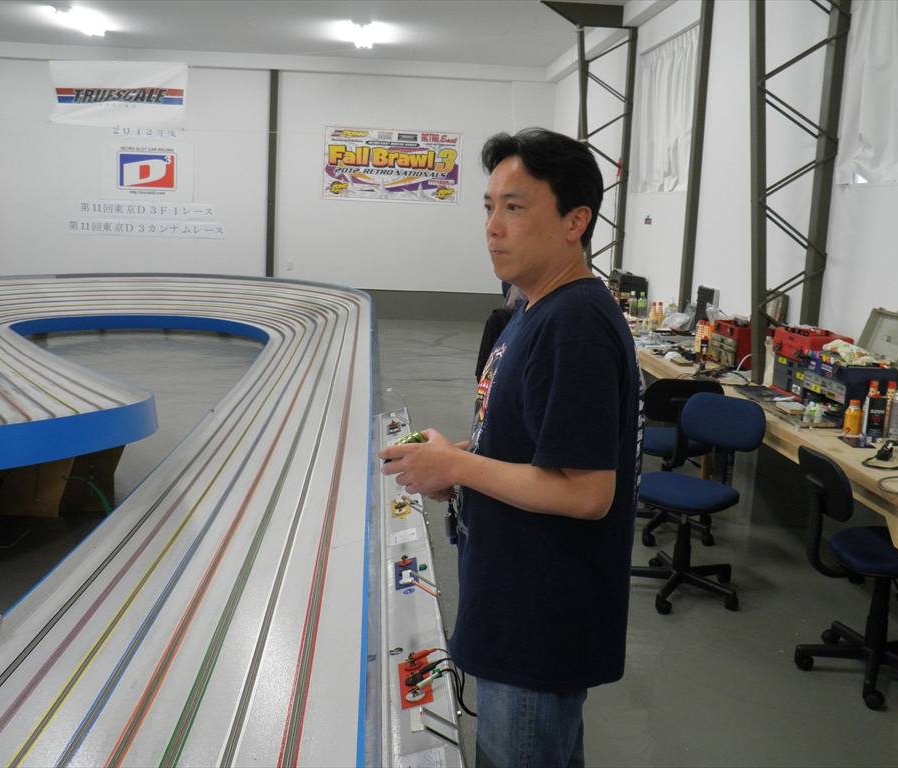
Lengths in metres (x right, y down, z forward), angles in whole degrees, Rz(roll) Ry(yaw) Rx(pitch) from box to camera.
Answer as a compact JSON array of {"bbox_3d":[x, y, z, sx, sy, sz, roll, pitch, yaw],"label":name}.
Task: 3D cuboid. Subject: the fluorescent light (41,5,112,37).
[{"bbox_3d":[-4.164,-4.063,11.305,0.230,0.110,1.270,2,10,-4],"label":"fluorescent light"}]

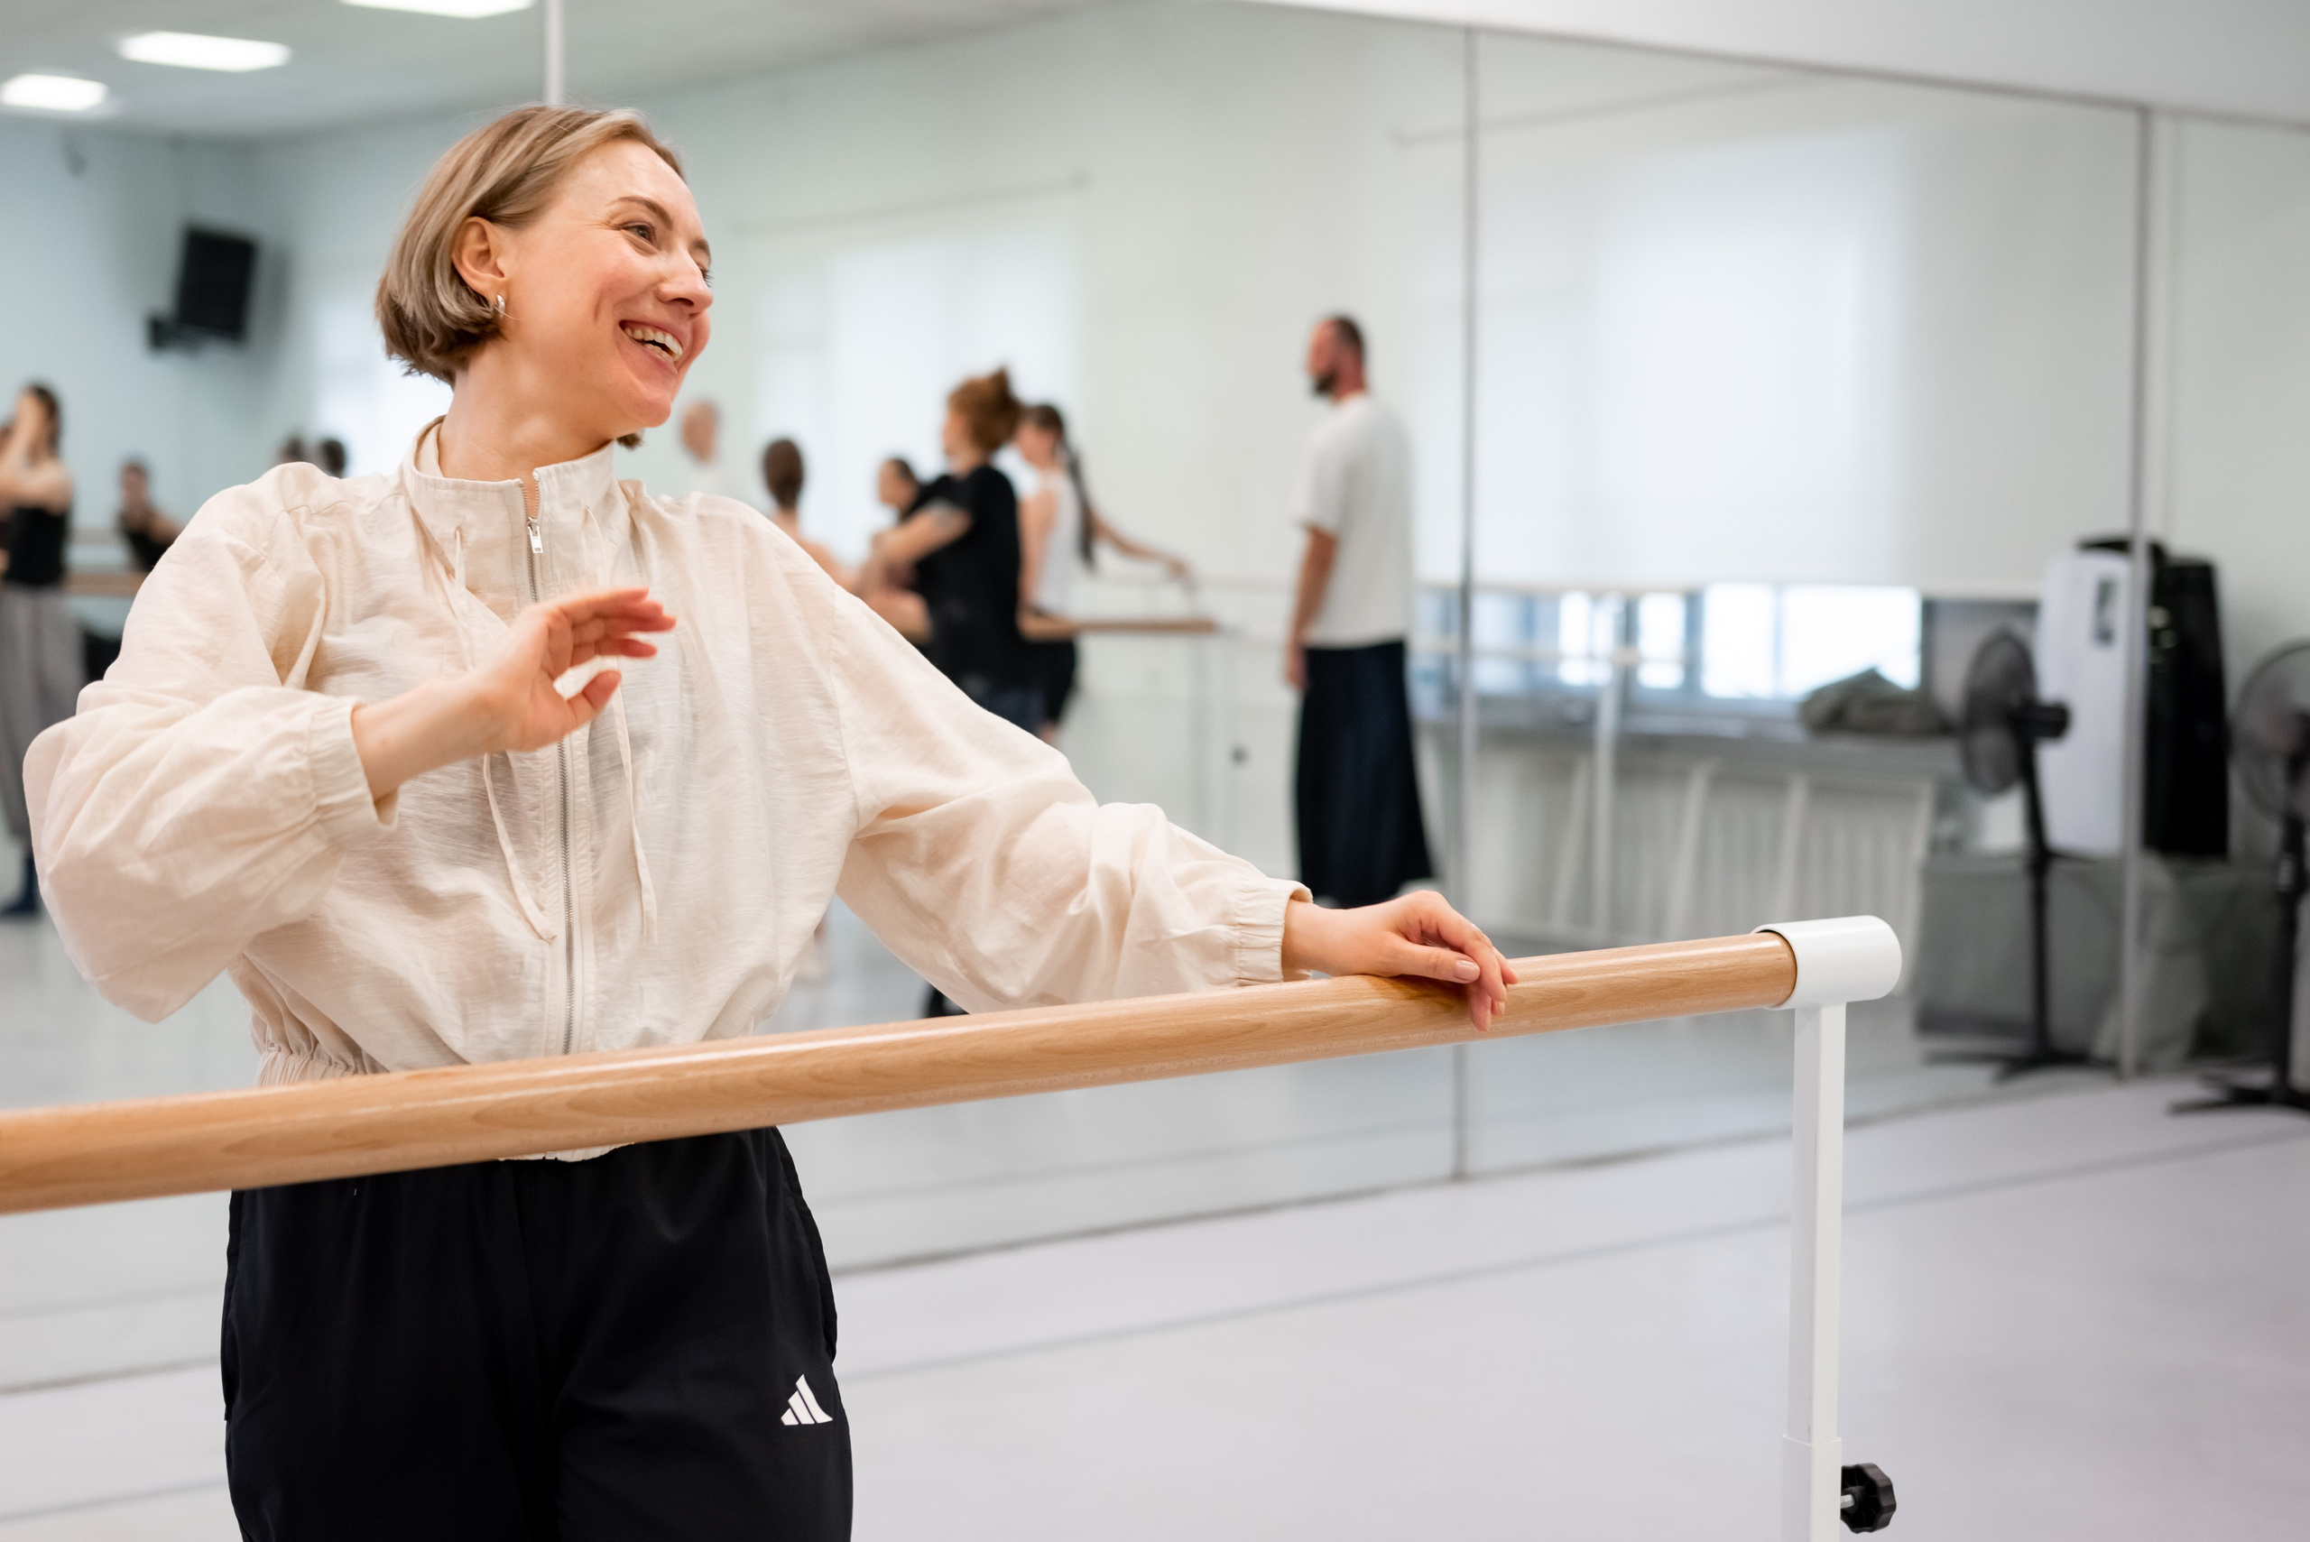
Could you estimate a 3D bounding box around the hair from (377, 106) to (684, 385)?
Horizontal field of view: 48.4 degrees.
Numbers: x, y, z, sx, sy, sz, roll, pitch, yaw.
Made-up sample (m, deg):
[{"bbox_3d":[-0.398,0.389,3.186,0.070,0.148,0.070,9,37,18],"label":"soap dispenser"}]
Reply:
[{"bbox_3d":[-0.414,-0.345,1.715,0.205,0.215,0.180,-5,-15,30],"label":"hair"}]

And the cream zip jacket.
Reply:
[{"bbox_3d":[-0.318,0.002,1.645,0.730,0.470,0.420,-1,4,-25],"label":"cream zip jacket"}]

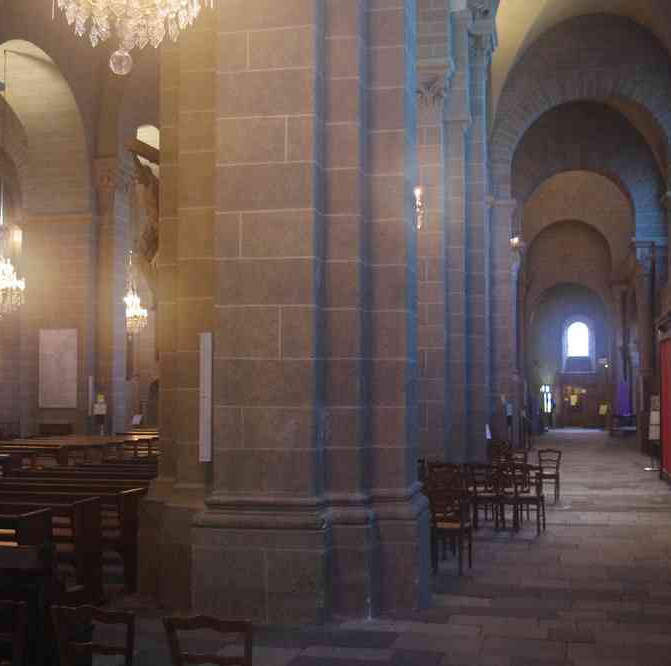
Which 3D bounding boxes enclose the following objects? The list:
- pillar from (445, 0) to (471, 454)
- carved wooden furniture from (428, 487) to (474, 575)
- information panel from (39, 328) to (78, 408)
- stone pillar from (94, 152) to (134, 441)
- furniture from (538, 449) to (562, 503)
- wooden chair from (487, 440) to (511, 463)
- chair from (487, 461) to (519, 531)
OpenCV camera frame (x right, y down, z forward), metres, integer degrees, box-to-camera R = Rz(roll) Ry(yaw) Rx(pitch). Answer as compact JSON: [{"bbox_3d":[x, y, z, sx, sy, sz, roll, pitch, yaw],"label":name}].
[{"bbox_3d":[1.899,-1.167,14.516,0.420,7.500,0.500,-1,-3,12],"label":"pillar"},{"bbox_3d":[1.107,1.860,9.004,0.410,0.800,0.420,-1,-4,18],"label":"carved wooden furniture"},{"bbox_3d":[-6.501,0.839,22.078,0.970,1.830,0.060,-1,-3,12],"label":"information panel"},{"bbox_3d":[-5.300,-0.518,22.312,0.600,7.100,0.720,-1,-3,12],"label":"stone pillar"},{"bbox_3d":[3.298,2.195,14.580,0.400,0.800,0.420,-1,-4,18],"label":"furniture"},{"bbox_3d":[2.926,2.336,16.956,0.410,0.800,0.420,-1,-4,18],"label":"wooden chair"},{"bbox_3d":[2.076,2.020,11.676,0.400,0.800,0.420,-1,-4,18],"label":"chair"}]

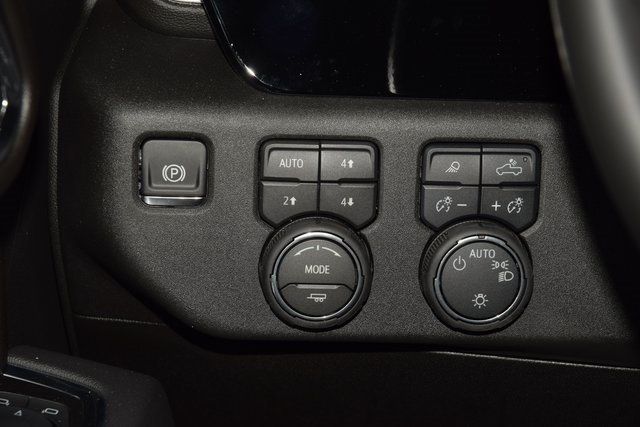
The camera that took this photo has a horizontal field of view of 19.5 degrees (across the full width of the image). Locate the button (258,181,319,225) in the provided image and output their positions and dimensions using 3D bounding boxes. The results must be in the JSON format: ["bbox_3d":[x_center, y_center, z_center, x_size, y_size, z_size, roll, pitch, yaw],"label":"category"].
[{"bbox_3d":[-0.012,-0.004,0.745,0.022,0.017,0.008,1,10,-1],"label":"button"}]

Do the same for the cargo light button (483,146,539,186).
[{"bbox_3d":[0.075,-0.020,0.744,0.022,0.015,0.008,1,10,-1],"label":"cargo light button"}]

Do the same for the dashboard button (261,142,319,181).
[{"bbox_3d":[-0.011,-0.021,0.742,0.022,0.015,0.008,1,10,-1],"label":"dashboard button"}]

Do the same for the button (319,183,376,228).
[{"bbox_3d":[0.011,-0.004,0.746,0.022,0.018,0.008,1,10,-1],"label":"button"}]

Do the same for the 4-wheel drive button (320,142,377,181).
[{"bbox_3d":[0.011,-0.021,0.743,0.022,0.015,0.008,1,10,-1],"label":"4-wheel drive button"}]

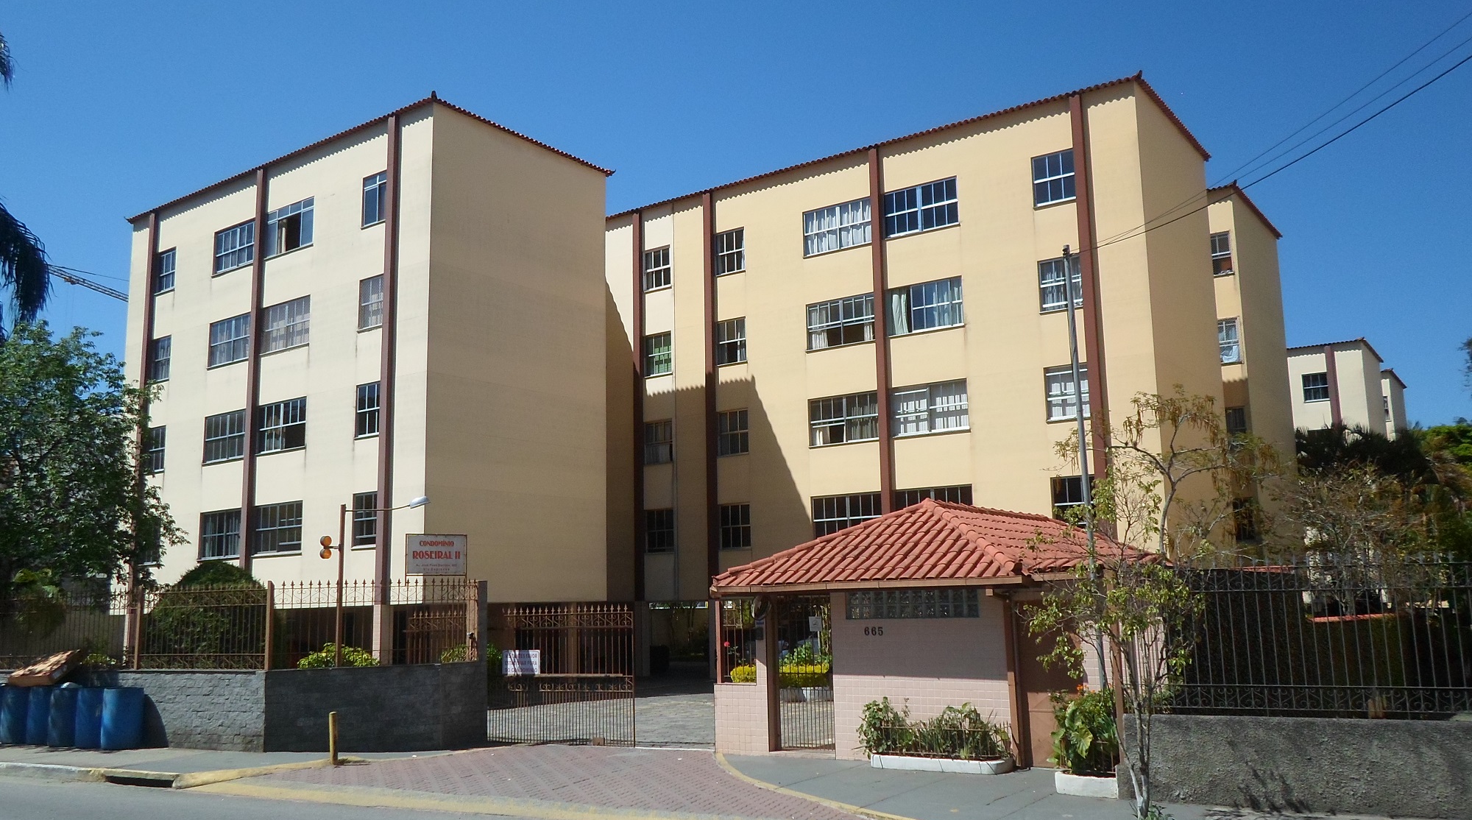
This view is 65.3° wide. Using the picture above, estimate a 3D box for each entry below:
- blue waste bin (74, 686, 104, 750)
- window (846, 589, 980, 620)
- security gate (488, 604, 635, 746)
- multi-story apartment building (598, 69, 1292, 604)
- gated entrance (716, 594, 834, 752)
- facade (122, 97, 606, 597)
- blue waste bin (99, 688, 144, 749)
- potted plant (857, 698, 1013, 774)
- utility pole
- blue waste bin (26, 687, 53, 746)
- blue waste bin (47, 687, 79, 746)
[{"bbox_3d":[-10.424,5.037,18.771,0.620,0.940,0.620,-6,-11,28],"label":"blue waste bin"},{"bbox_3d":[2.402,2.642,15.662,1.958,0.420,0.100,-7,-11,33],"label":"window"},{"bbox_3d":[-2.803,4.159,18.000,2.782,2.117,0.080,-5,-10,24],"label":"security gate"},{"bbox_3d":[8.227,0.865,36.830,14.984,14.294,15.957,-8,-11,34],"label":"multi-story apartment building"},{"bbox_3d":[0.562,3.822,16.749,2.008,2.200,0.150,-7,-11,33],"label":"gated entrance"},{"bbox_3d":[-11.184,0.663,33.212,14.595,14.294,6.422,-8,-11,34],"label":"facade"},{"bbox_3d":[-9.851,4.975,18.470,0.620,0.940,0.620,-6,-11,28],"label":"blue waste bin"},{"bbox_3d":[2.565,4.165,14.832,1.950,0.850,0.570,-7,-11,32],"label":"potted plant"},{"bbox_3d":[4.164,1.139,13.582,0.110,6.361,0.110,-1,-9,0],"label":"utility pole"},{"bbox_3d":[-11.570,5.159,19.373,0.620,0.940,0.620,-6,-11,28],"label":"blue waste bin"},{"bbox_3d":[-10.997,5.098,19.072,0.620,0.940,0.620,-6,-11,28],"label":"blue waste bin"}]

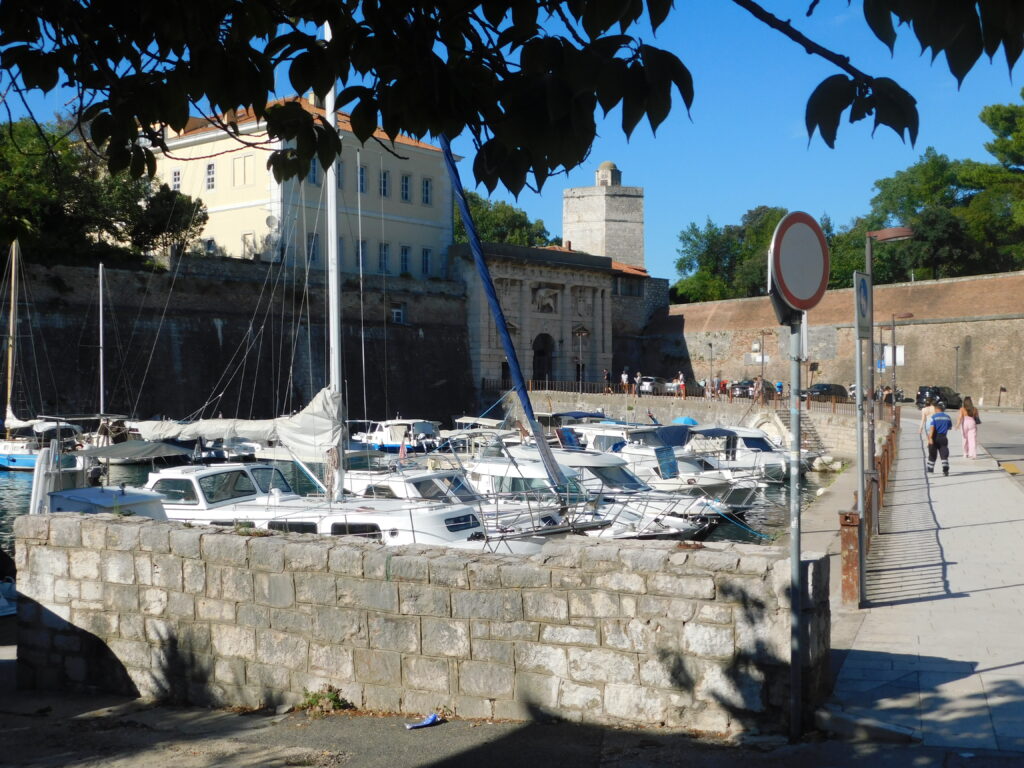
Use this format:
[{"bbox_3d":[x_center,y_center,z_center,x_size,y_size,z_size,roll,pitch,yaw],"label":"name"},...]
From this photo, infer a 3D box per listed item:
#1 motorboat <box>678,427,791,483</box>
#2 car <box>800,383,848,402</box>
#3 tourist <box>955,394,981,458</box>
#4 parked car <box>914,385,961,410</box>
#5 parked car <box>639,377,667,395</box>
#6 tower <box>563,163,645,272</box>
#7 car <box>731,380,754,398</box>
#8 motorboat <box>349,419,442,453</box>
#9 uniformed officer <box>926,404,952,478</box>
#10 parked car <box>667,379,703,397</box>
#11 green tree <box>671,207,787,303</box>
[{"bbox_3d":[10.100,2.900,50.000,6.200,2.400,2.350,0,0,17],"label":"motorboat"},{"bbox_3d":[25.904,0.762,97.000,1.800,1.500,4.300,0,1,41],"label":"car"},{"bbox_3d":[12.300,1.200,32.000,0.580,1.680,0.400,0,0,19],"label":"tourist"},{"bbox_3d":[29.659,0.991,82.000,1.850,1.650,4.350,0,1,41],"label":"parked car"},{"bbox_3d":[12.600,0.170,101.000,1.800,1.520,4.300,0,0,41],"label":"parked car"},{"bbox_3d":[12.618,-15.349,162.145,11.300,30.500,10.800,0,1,4],"label":"tower"},{"bbox_3d":[18.300,0.430,90.000,1.800,1.500,4.300,0,0,36],"label":"car"},{"bbox_3d":[-7.100,3.130,73.000,5.800,2.200,2.200,0,0,40],"label":"motorboat"},{"bbox_3d":[10.313,1.327,28.500,0.580,1.770,0.450,0,1,17],"label":"uniformed officer"},{"bbox_3d":[14.411,0.306,98.000,1.800,1.470,4.300,0,1,36],"label":"parked car"},{"bbox_3d":[23.009,-13.251,125.052,12.000,11.000,10.500,0,1,10],"label":"green tree"}]

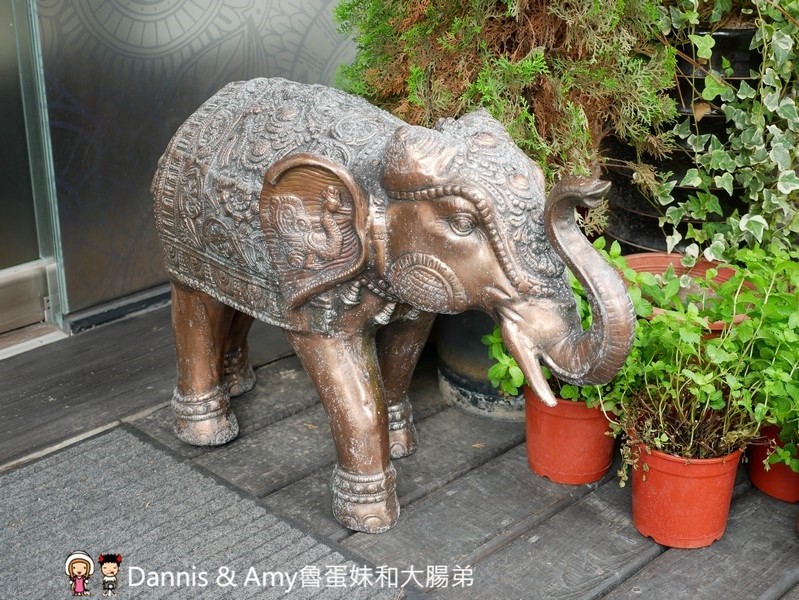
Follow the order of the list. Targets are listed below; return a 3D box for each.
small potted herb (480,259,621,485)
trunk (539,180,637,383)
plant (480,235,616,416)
[{"bbox_3d":[0.217,0.091,1.698,0.185,0.290,0.180,0,22,0],"label":"small potted herb"},{"bbox_3d":[0.200,-0.018,1.387,0.140,0.240,0.075,18,28,38],"label":"trunk"},{"bbox_3d":[0.215,0.045,1.679,0.190,0.200,0.180,0,22,0],"label":"plant"}]

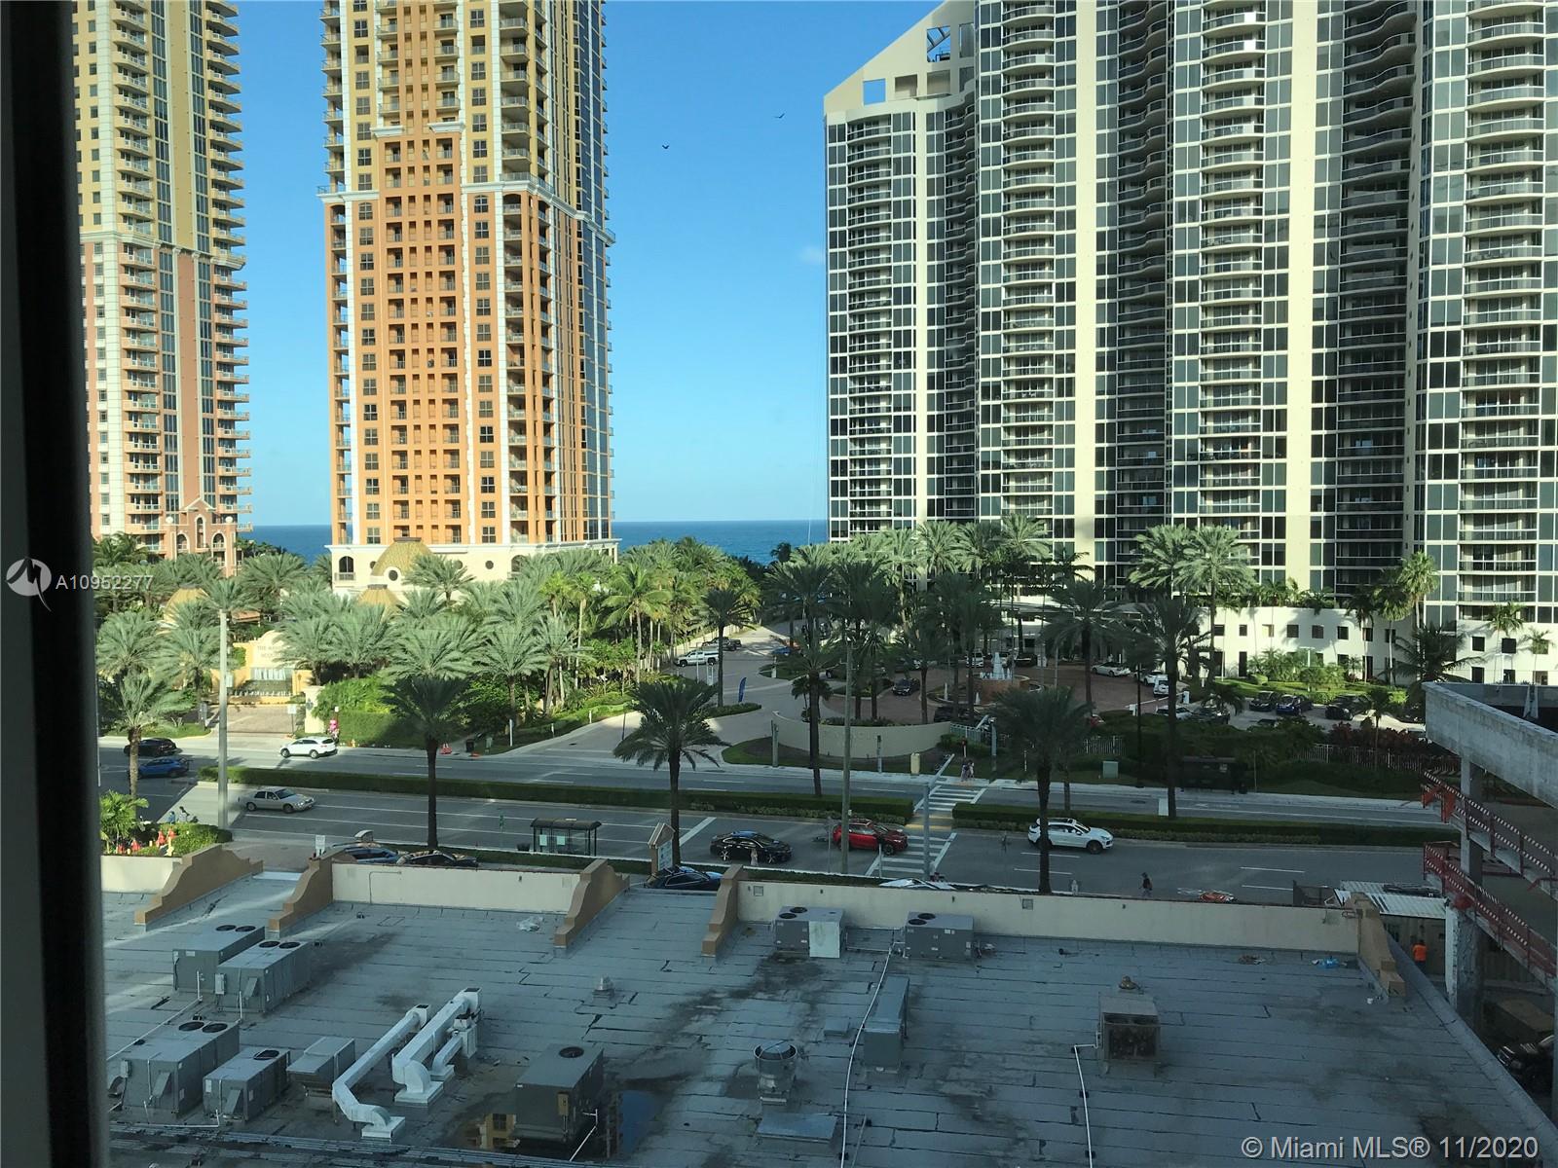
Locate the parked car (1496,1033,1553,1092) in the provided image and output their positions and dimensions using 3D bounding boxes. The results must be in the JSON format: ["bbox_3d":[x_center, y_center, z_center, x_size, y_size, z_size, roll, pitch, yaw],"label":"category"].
[{"bbox_3d":[27.572,16.330,43.316,4.750,1.620,1.880,0,3,7],"label":"parked car"}]

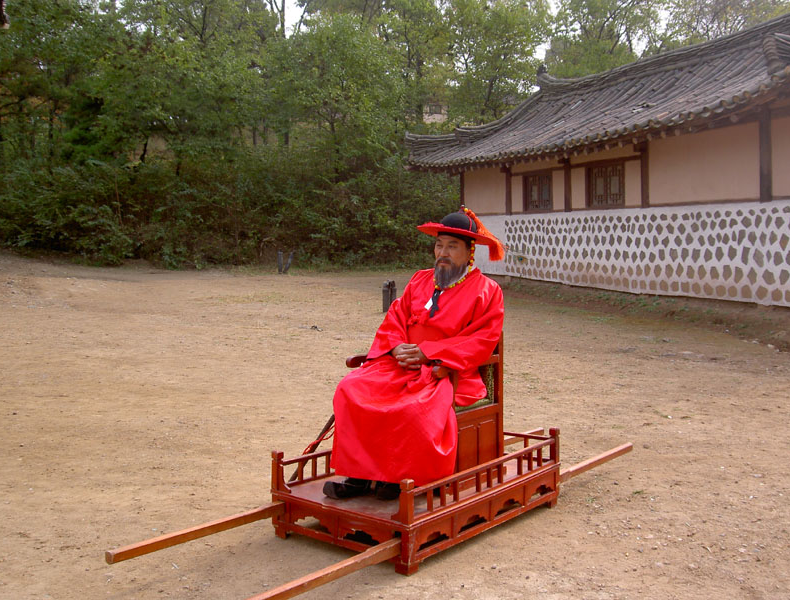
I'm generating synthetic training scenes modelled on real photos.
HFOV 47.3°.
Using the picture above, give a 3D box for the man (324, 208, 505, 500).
[{"bbox_3d":[0.116,0.216,4.221,0.584,1.314,0.854,3,5,39],"label":"man"}]

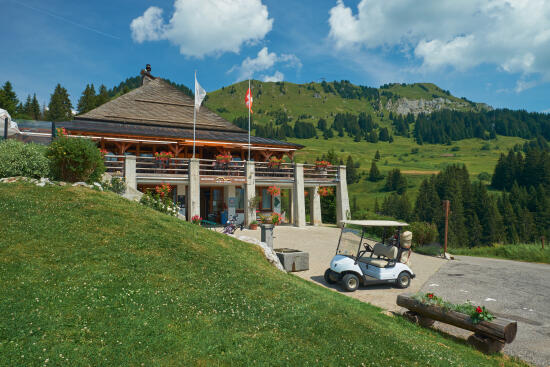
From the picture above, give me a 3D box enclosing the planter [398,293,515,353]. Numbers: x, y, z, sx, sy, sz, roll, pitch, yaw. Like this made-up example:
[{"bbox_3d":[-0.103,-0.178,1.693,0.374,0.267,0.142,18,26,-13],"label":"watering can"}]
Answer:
[{"bbox_3d":[3.360,2.563,7.030,0.420,0.580,2.200,1,0,-31],"label":"planter"}]

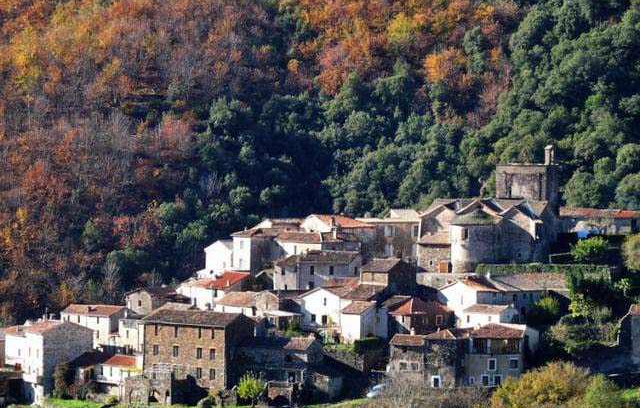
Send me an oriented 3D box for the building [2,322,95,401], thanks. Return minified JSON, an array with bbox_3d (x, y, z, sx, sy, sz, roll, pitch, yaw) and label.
[{"bbox_3d":[-41.970,24.320,430.000,9.200,11.500,11.300,-1,3,-33],"label":"building"}]

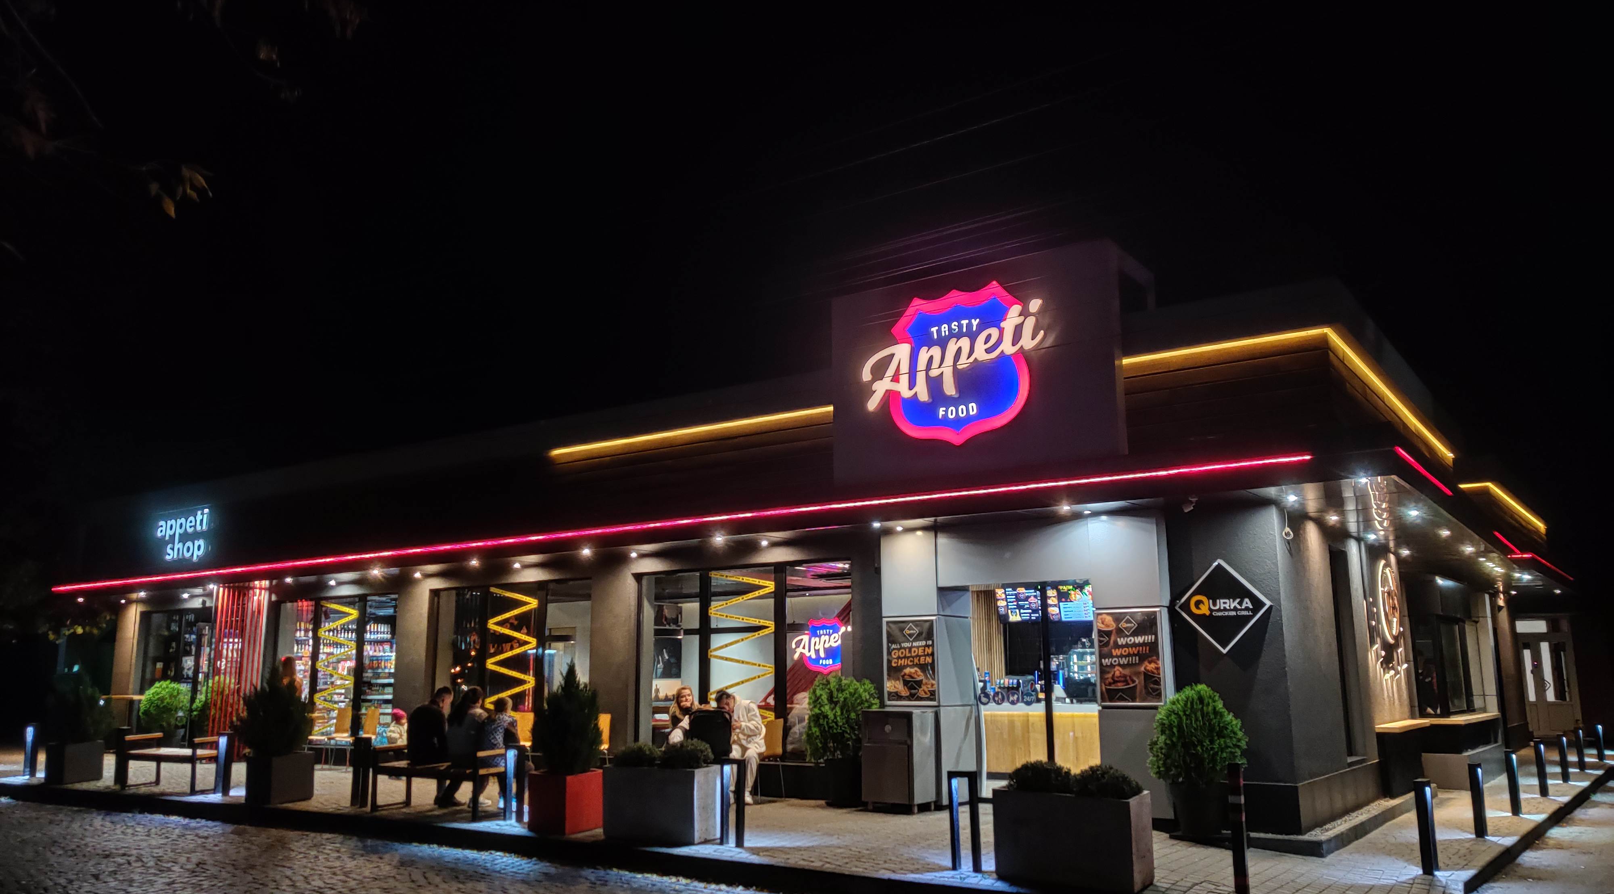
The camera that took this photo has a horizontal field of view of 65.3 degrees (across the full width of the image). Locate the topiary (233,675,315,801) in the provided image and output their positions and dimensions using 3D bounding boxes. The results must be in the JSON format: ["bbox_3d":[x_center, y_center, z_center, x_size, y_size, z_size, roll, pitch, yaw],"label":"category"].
[{"bbox_3d":[-5.669,3.085,13.510,0.700,1.359,0.700,-8,-14,33],"label":"topiary"}]

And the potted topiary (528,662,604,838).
[{"bbox_3d":[-2.162,2.669,11.290,0.570,1.451,0.570,-8,-14,33],"label":"potted topiary"}]

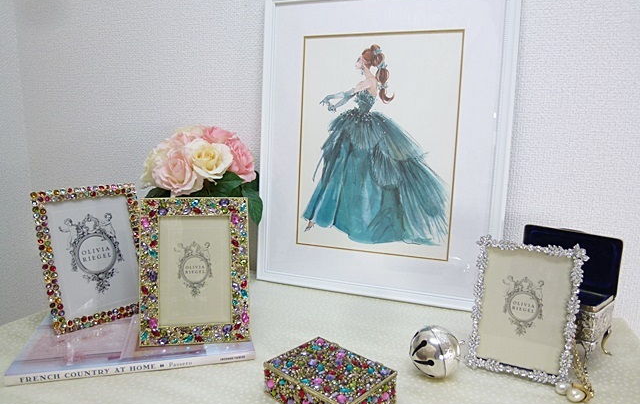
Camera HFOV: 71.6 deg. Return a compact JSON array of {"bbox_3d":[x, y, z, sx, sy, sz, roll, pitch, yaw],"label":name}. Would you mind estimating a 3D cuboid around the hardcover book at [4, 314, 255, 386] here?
[{"bbox_3d":[-0.257,0.187,0.662,0.290,0.014,0.225,-1,10,-15],"label":"hardcover book"}]

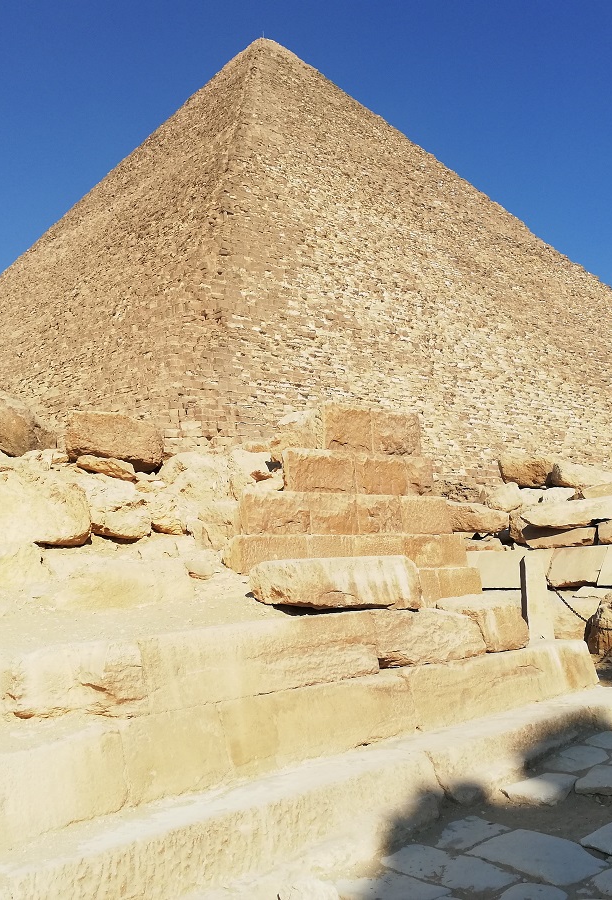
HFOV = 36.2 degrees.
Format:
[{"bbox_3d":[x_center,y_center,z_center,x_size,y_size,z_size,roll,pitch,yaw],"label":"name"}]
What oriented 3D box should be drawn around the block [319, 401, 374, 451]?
[{"bbox_3d":[0.538,-0.326,13.185,0.750,0.630,0.650,3,-10,-32],"label":"block"}]

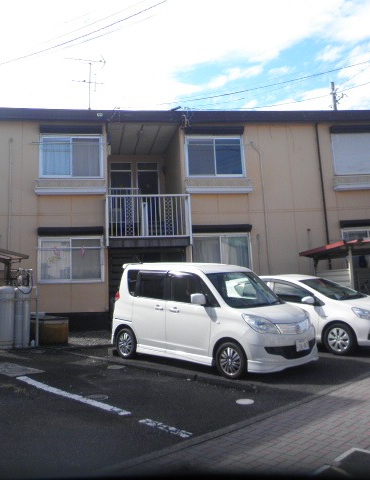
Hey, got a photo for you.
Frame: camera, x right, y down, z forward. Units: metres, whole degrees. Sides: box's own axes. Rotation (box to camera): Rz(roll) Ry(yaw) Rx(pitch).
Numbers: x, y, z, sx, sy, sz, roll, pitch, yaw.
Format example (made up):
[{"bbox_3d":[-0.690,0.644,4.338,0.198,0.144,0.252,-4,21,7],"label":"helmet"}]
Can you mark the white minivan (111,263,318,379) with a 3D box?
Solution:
[{"bbox_3d":[0.410,1.250,8.330,1.620,1.765,3.710,5,-7,-44],"label":"white minivan"}]

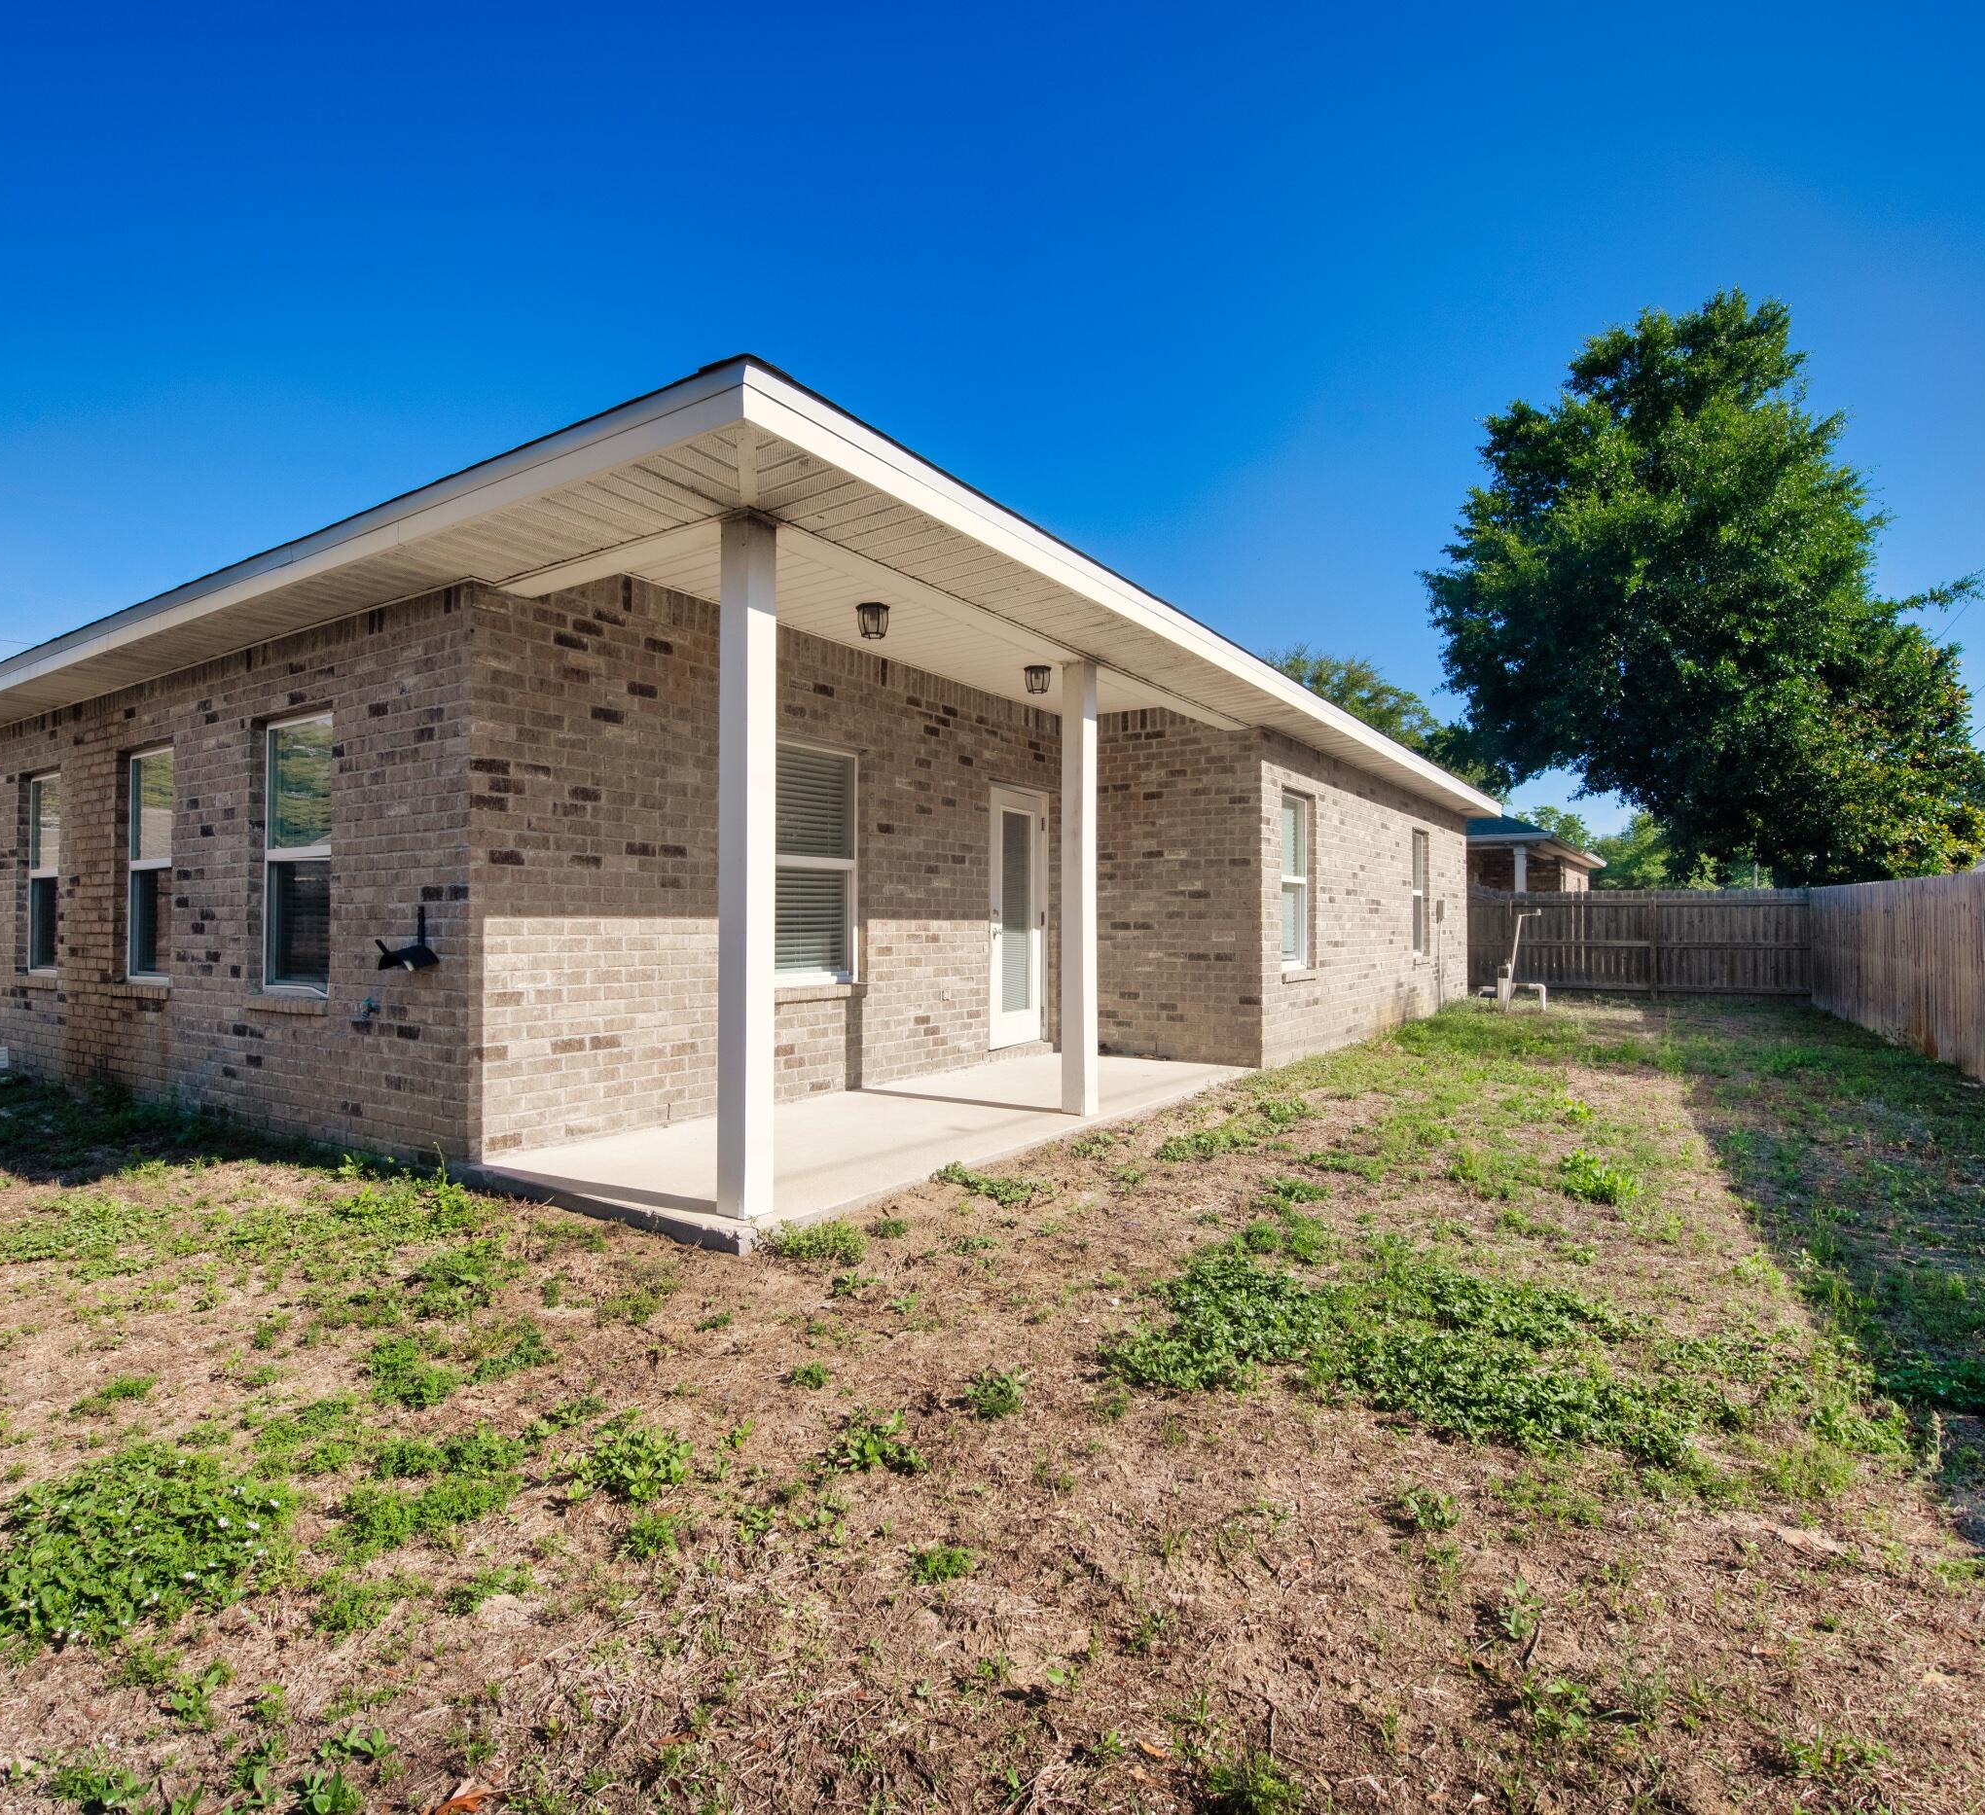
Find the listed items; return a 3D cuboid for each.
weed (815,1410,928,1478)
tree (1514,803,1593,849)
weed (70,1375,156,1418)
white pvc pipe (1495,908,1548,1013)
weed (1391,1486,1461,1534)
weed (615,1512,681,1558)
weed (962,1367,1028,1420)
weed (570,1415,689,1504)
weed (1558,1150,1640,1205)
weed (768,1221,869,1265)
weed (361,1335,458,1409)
[{"bbox_3d":[-0.278,1.247,2.473,0.251,0.101,0.239,0,-1,-6],"label":"weed"},{"bbox_3d":[22.177,-1.167,42.015,3.800,5.864,3.800,0,-1,28],"label":"tree"},{"bbox_3d":[-2.281,1.269,2.749,0.177,0.059,0.142,1,-1,-40],"label":"weed"},{"bbox_3d":[6.787,0.676,13.593,0.616,1.325,0.250,0,-1,27],"label":"white pvc pipe"},{"bbox_3d":[0.941,1.309,2.304,0.139,0.064,0.132,0,-1,22],"label":"weed"},{"bbox_3d":[-0.696,1.272,2.148,0.128,0.046,0.115,0,-1,-18],"label":"weed"},{"bbox_3d":[0.005,1.240,2.704,0.175,0.103,0.158,0,-1,0],"label":"weed"},{"bbox_3d":[-0.802,1.230,2.355,0.258,0.142,0.245,0,-1,-19],"label":"weed"},{"bbox_3d":[2.787,1.244,4.881,0.348,0.221,0.400,0,-1,30],"label":"weed"},{"bbox_3d":[-0.619,1.190,3.767,0.364,0.109,0.291,0,-1,-9],"label":"weed"},{"bbox_3d":[-1.523,1.216,2.777,0.233,0.129,0.256,0,-1,-29],"label":"weed"}]

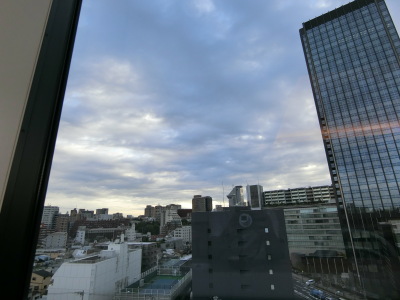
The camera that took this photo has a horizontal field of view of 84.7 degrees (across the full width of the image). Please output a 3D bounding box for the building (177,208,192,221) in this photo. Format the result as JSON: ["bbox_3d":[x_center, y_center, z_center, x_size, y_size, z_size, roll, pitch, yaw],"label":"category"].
[{"bbox_3d":[-23.530,103.230,343.490,26.200,19.900,18.000,-2,-19,4],"label":"building"}]

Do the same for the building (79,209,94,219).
[{"bbox_3d":[-247.890,146.130,477.620,28.000,32.000,18.000,5,-19,-19],"label":"building"}]

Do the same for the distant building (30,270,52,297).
[{"bbox_3d":[-63.300,51.710,84.470,7.200,8.200,6.800,-5,-18,10],"label":"distant building"}]

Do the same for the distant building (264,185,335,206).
[{"bbox_3d":[92.120,42.930,201.260,64.000,17.900,12.000,-12,-22,30],"label":"distant building"}]

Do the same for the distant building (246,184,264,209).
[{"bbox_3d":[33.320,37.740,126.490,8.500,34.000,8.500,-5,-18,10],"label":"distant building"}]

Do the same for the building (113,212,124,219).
[{"bbox_3d":[-200.980,167.500,537.910,22.000,26.000,16.000,4,-19,-16],"label":"building"}]

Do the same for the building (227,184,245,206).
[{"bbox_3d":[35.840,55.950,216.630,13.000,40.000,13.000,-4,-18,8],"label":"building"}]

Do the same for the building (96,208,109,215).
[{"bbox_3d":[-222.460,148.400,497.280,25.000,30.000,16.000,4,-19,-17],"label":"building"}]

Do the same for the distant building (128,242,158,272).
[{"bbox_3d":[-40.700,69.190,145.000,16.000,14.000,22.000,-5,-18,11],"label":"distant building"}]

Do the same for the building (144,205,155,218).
[{"bbox_3d":[-86.180,108.960,374.140,16.400,26.500,17.000,1,-19,-6],"label":"building"}]

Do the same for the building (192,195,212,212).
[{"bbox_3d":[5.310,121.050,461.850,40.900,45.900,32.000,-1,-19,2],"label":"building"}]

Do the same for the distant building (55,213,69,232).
[{"bbox_3d":[-167.900,90.780,266.760,15.300,27.700,16.000,11,-22,-29],"label":"distant building"}]

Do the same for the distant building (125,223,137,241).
[{"bbox_3d":[-71.370,84.490,225.380,11.500,19.000,12.000,5,-20,-14],"label":"distant building"}]

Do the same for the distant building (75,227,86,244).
[{"bbox_3d":[-142.590,102.570,262.210,11.500,22.000,9.500,3,-19,-14],"label":"distant building"}]

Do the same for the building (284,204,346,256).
[{"bbox_3d":[79.800,57.690,153.490,42.800,32.400,20.000,-8,-21,21],"label":"building"}]

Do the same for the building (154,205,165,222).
[{"bbox_3d":[-59.930,98.290,328.250,15.900,31.400,15.000,2,-19,-8],"label":"building"}]

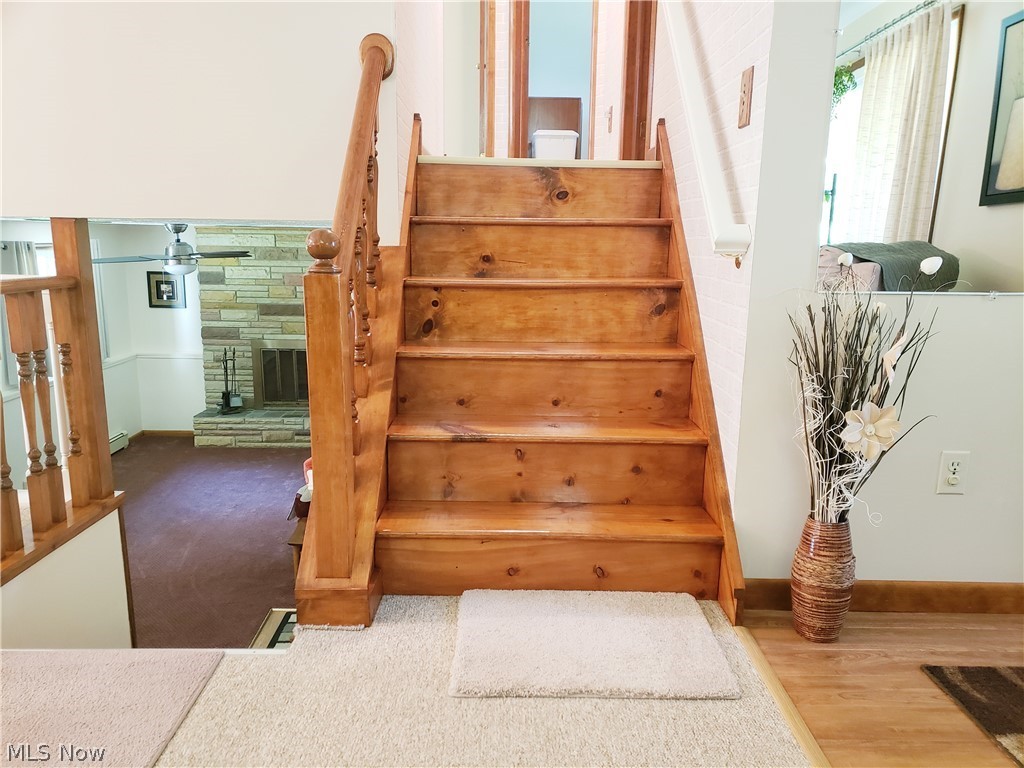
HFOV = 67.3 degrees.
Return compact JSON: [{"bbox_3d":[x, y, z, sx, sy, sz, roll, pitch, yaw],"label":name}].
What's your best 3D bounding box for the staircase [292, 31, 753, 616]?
[{"bbox_3d":[0.030,-0.284,2.405,1.133,1.579,1.268,1,11,-1],"label":"staircase"}]

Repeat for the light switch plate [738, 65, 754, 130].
[{"bbox_3d":[0.588,-0.717,1.930,0.010,0.138,0.092,1,11,-1],"label":"light switch plate"}]

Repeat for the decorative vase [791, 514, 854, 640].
[{"bbox_3d":[0.771,0.478,1.906,0.147,0.301,0.147,1,11,-1],"label":"decorative vase"}]

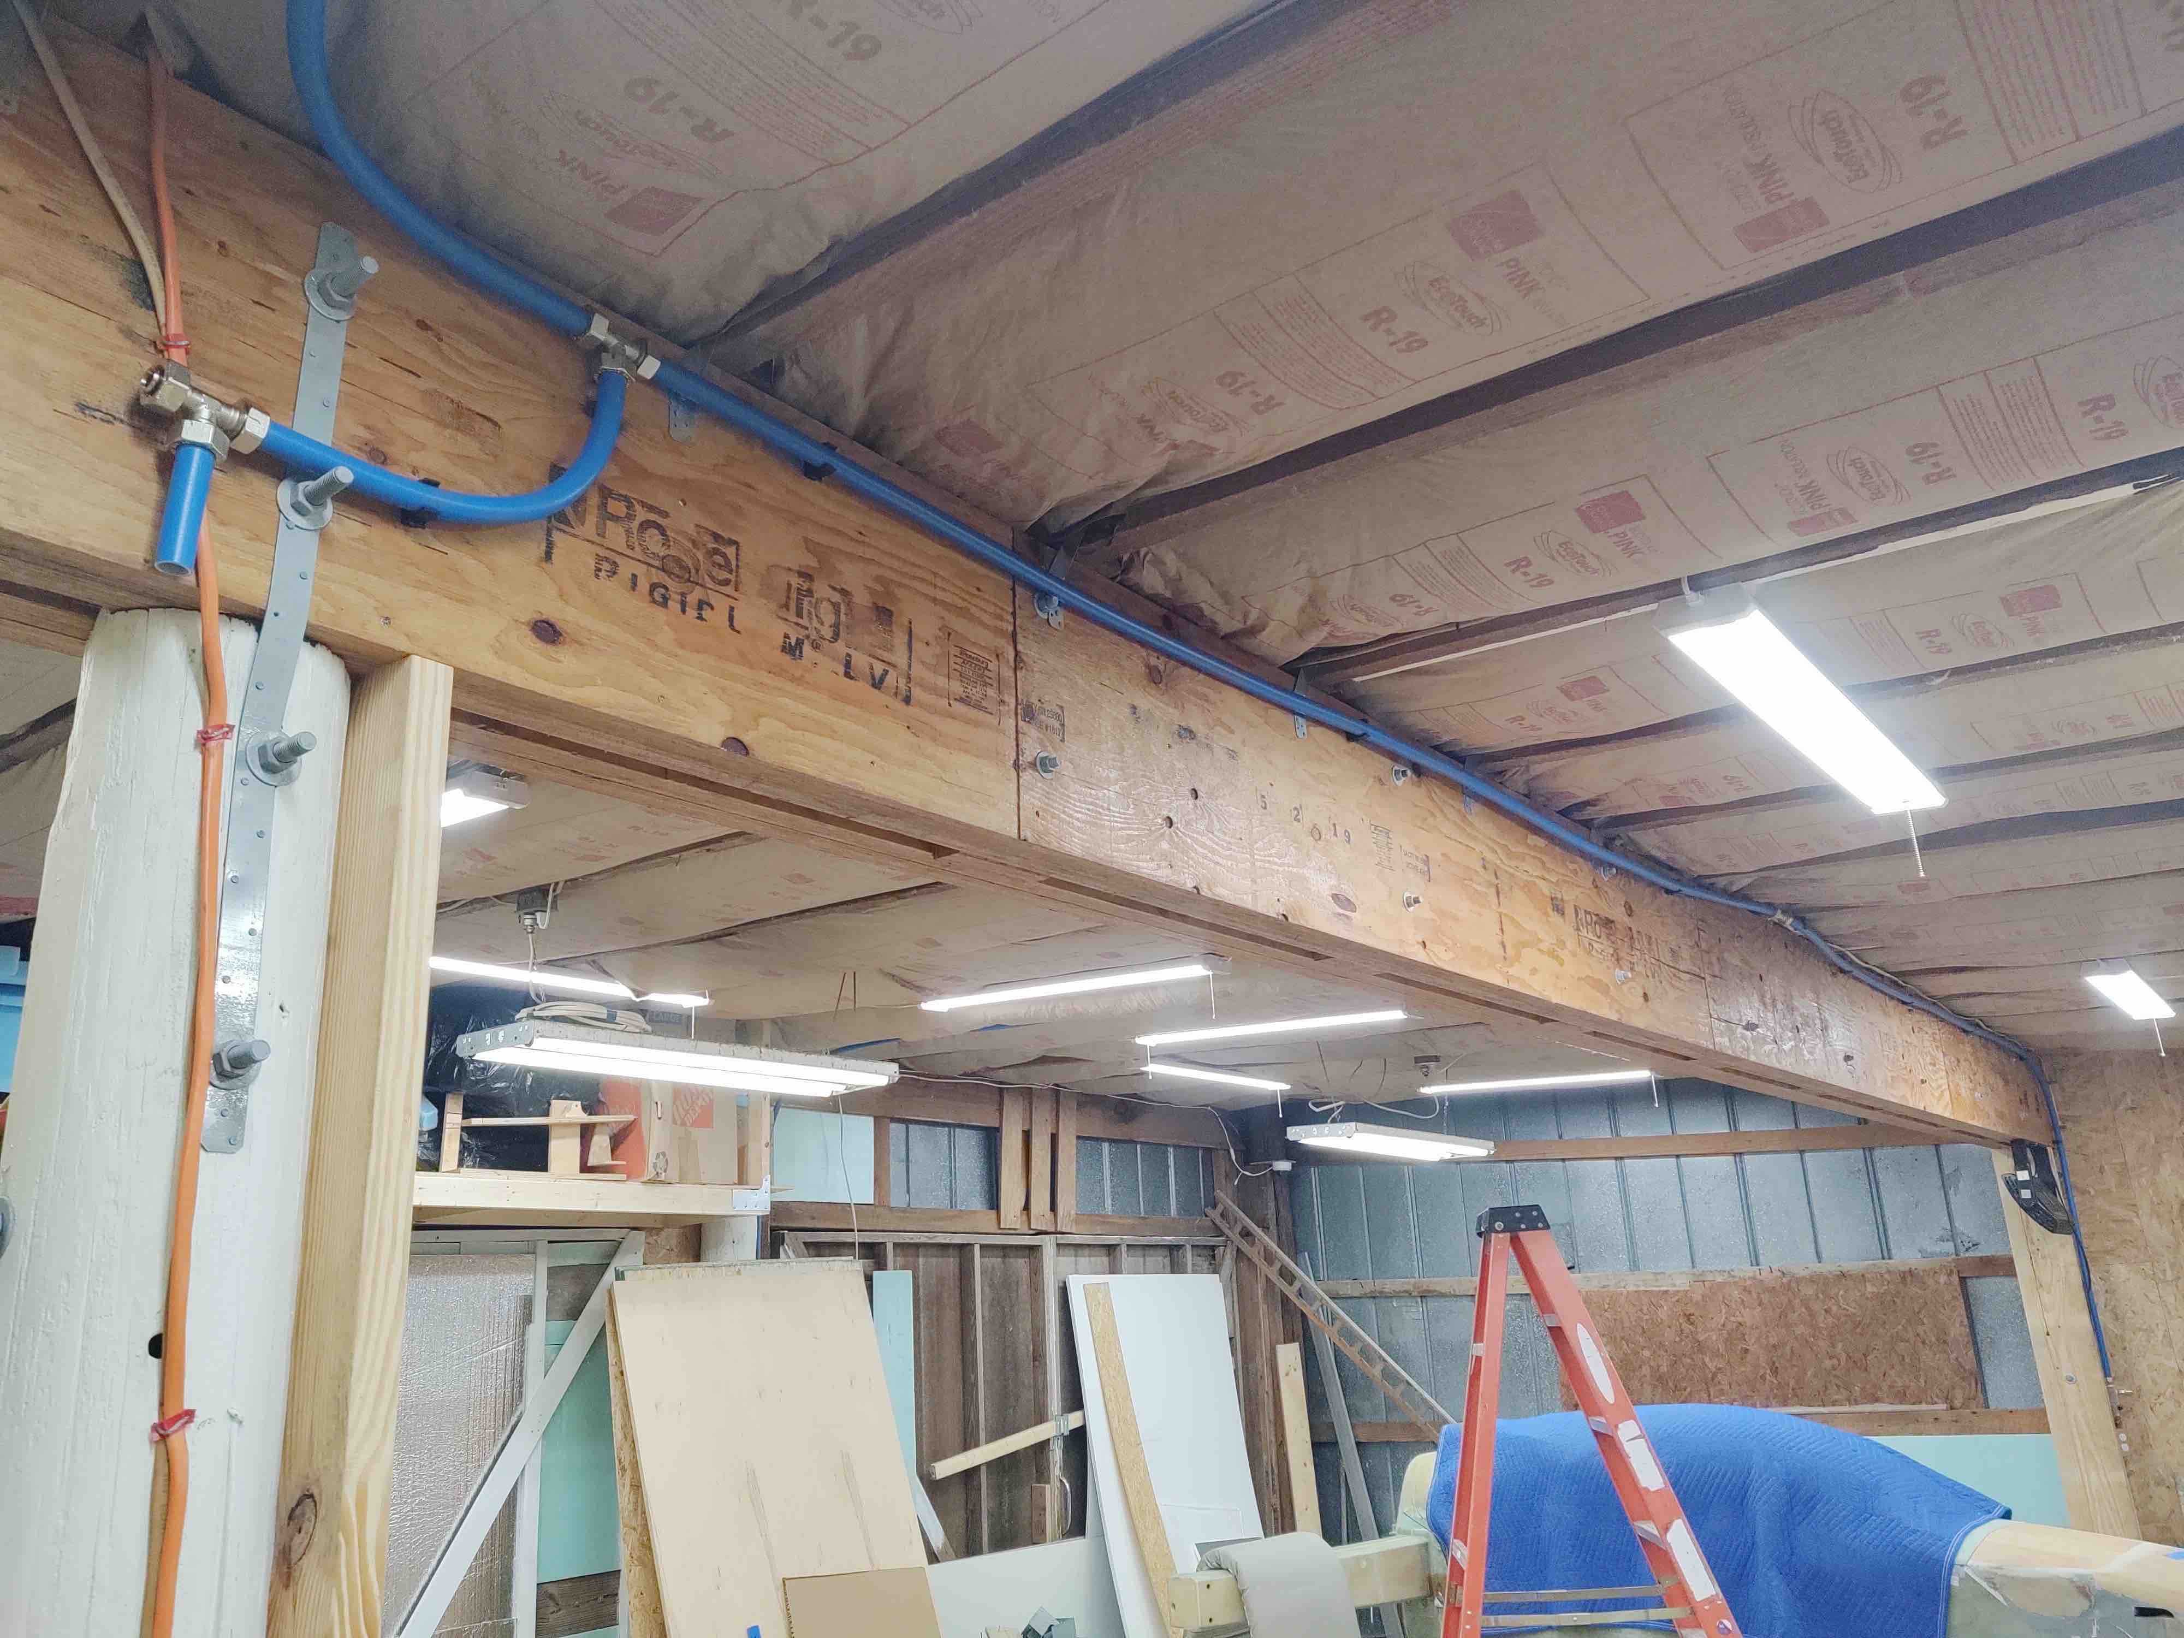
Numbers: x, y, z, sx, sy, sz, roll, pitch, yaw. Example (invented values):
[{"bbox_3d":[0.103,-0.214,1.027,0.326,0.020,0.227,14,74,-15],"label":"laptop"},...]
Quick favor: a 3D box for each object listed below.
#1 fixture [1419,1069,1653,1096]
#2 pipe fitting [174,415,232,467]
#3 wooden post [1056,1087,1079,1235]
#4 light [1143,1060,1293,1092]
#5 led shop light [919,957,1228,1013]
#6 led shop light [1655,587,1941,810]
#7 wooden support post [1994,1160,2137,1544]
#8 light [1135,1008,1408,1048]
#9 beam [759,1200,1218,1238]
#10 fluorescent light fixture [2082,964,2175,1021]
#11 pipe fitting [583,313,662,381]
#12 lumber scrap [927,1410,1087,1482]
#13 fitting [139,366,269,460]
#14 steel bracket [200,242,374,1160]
[{"bbox_3d":[2.155,1.266,8.316,1.180,0.045,0.130,-13,-19,35],"label":"fixture"},{"bbox_3d":[-0.647,-0.275,1.242,0.035,0.019,0.035,-13,-19,35],"label":"pipe fitting"},{"bbox_3d":[-0.146,1.715,8.648,0.040,0.740,0.140,-15,-21,35],"label":"wooden post"},{"bbox_3d":[0.592,1.185,7.869,0.115,0.060,1.180,-15,-21,35],"label":"light"},{"bbox_3d":[-0.083,0.543,5.622,1.180,0.045,0.130,-13,-19,35],"label":"led shop light"},{"bbox_3d":[1.182,-0.167,2.747,0.130,0.045,1.180,-13,-19,35],"label":"led shop light"},{"bbox_3d":[4.280,2.467,7.419,0.240,2.020,0.140,-15,-21,35],"label":"wooden support post"},{"bbox_3d":[0.656,0.793,6.505,1.180,0.060,0.115,-11,-18,36],"label":"light"},{"bbox_3d":[-0.302,1.989,8.388,0.040,0.096,3.450,-15,-21,35],"label":"beam"},{"bbox_3d":[3.451,0.571,5.650,0.130,0.045,1.180,-13,-19,35],"label":"fluorescent light fixture"},{"bbox_3d":[-0.436,-0.432,1.578,0.037,0.054,0.084,-13,-19,35],"label":"pipe fitting"},{"bbox_3d":[-0.357,2.905,7.923,0.040,0.066,1.130,-15,-13,35],"label":"lumber scrap"},{"bbox_3d":[-0.649,-0.294,1.245,0.037,0.054,0.084,-13,-19,35],"label":"fitting"},{"bbox_3d":[-0.601,-0.137,1.283,0.060,0.760,0.045,-15,-21,35],"label":"steel bracket"}]

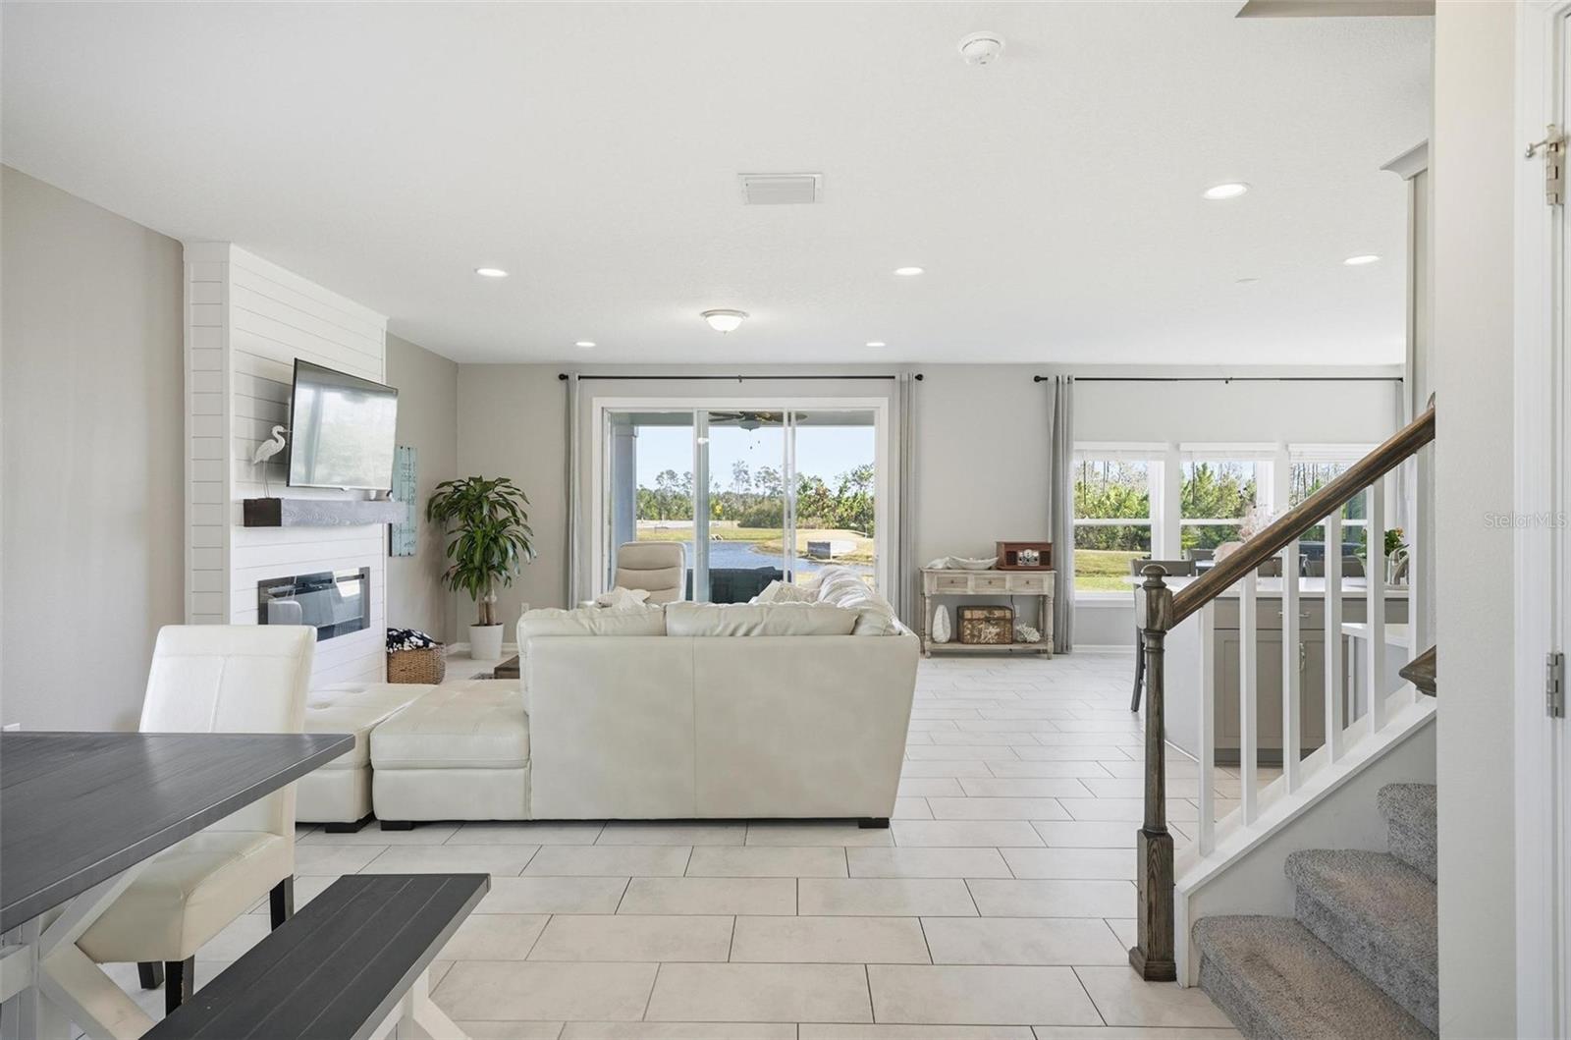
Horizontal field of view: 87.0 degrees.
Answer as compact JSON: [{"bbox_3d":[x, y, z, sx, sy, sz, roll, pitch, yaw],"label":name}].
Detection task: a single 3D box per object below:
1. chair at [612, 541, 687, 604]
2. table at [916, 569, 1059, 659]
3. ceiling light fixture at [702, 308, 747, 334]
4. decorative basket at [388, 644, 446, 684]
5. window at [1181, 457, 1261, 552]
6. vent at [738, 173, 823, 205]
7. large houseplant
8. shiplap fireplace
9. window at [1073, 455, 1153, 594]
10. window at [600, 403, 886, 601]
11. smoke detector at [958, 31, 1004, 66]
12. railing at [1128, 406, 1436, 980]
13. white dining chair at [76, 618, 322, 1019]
[{"bbox_3d":[-1.153,0.751,6.926,0.780,1.080,0.850,0,1,12],"label":"chair"},{"bbox_3d":[1.878,0.879,7.790,1.265,0.820,0.340,0,1,1],"label":"table"},{"bbox_3d":[-0.431,-1.410,5.904,0.346,0.150,0.346,0,1,1],"label":"ceiling light fixture"},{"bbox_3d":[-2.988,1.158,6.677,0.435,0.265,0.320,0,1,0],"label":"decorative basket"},{"bbox_3d":[4.251,-0.011,7.935,0.920,1.440,0.120,0,1,1],"label":"window"},{"bbox_3d":[-0.022,-1.481,3.718,0.356,0.025,0.365,0,1,0],"label":"vent"},{"bbox_3d":[-2.788,0.430,7.668,0.940,1.700,0.840,0,1,0],"label":"large houseplant"},{"bbox_3d":[-3.088,-0.091,5.288,0.270,2.787,1.670,0,1,1],"label":"shiplap fireplace"},{"bbox_3d":[3.170,0.043,8.125,0.883,1.387,0.100,0,1,0],"label":"window"},{"bbox_3d":[-0.435,0.065,8.125,2.757,2.421,0.120,0,1,0],"label":"window"},{"bbox_3d":[0.612,-1.453,2.585,0.144,0.047,0.144,0,1,0],"label":"smoke detector"},{"bbox_3d":[1.502,0.491,2.432,0.930,1.700,0.120,0,1,1],"label":"railing"},{"bbox_3d":[-1.651,0.827,2.262,0.452,1.020,0.580,0,1,0],"label":"white dining chair"}]

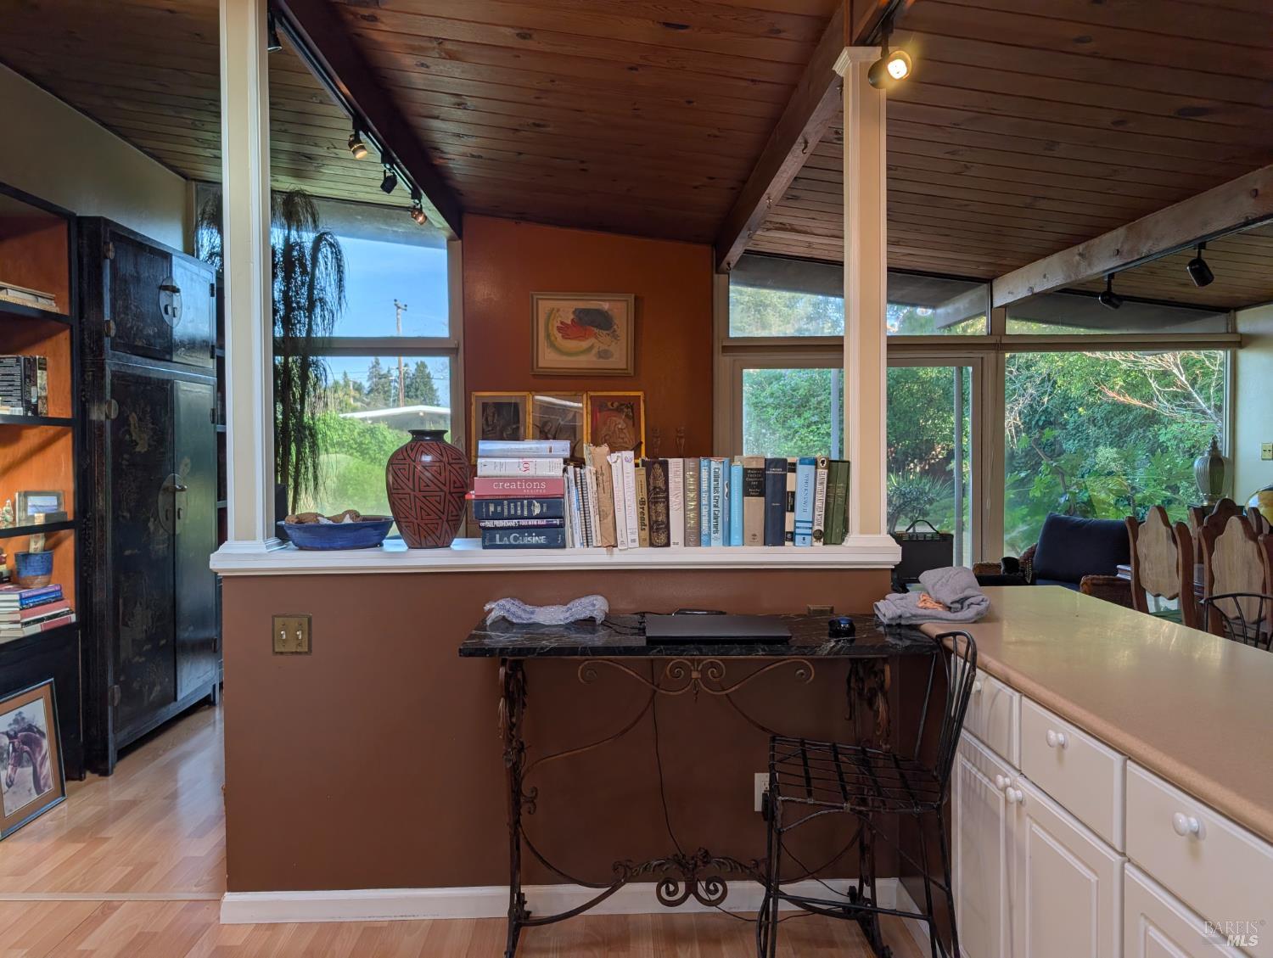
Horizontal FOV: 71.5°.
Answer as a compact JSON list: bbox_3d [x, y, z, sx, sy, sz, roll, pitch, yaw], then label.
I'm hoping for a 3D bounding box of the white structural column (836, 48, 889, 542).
[{"bbox_3d":[0.678,-0.525,2.638,0.146,1.434,0.146,0,2,-2],"label":"white structural column"}]

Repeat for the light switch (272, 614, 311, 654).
[{"bbox_3d":[-0.989,0.449,2.540,0.115,0.116,0.012,0,2,-2],"label":"light switch"}]

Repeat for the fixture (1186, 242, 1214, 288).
[{"bbox_3d":[2.584,-0.980,4.050,0.125,0.195,0.095,0,2,-3],"label":"fixture"}]

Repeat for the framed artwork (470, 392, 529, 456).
[{"bbox_3d":[-0.904,-0.337,5.875,0.394,0.480,0.030,0,-3,-2],"label":"framed artwork"}]

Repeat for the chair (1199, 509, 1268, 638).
[{"bbox_3d":[3.060,0.684,4.180,0.500,1.030,0.460,0,2,-3],"label":"chair"}]

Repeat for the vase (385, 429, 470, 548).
[{"bbox_3d":[-0.629,0.026,2.660,0.250,0.350,0.250,0,2,-2],"label":"vase"}]

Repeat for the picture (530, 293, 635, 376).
[{"bbox_3d":[-0.365,-0.977,5.970,0.707,0.561,0.035,0,2,-2],"label":"picture"}]

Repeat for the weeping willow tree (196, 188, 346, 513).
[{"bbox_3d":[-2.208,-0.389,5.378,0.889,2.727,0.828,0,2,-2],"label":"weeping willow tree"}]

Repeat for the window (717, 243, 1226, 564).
[{"bbox_3d":[2.340,-0.341,6.070,3.560,2.440,0.120,0,2,-2],"label":"window"}]

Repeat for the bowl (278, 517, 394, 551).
[{"bbox_3d":[-0.894,0.156,2.630,0.345,0.091,0.313,0,2,-2],"label":"bowl"}]

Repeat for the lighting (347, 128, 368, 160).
[{"bbox_3d":[-1.142,-1.375,3.619,0.086,0.131,0.071,0,2,4],"label":"lighting"}]

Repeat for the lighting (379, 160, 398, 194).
[{"bbox_3d":[-1.161,-1.415,4.142,0.081,0.157,0.076,0,2,9],"label":"lighting"}]

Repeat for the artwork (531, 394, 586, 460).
[{"bbox_3d":[-0.514,-0.338,5.780,0.353,0.455,0.030,0,2,-2],"label":"artwork"}]

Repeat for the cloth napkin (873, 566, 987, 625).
[{"bbox_3d":[0.820,0.314,2.480,0.300,0.125,0.260,0,2,-2],"label":"cloth napkin"}]

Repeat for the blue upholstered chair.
[{"bbox_3d":[2.533,0.697,5.365,0.808,0.889,0.768,-2,3,-32],"label":"blue upholstered chair"}]

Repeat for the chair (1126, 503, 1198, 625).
[{"bbox_3d":[3.050,0.661,4.790,0.500,1.030,0.460,0,2,-3],"label":"chair"}]

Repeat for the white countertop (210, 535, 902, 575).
[{"bbox_3d":[-0.220,0.230,2.710,1.985,0.066,0.330,0,2,-2],"label":"white countertop"}]

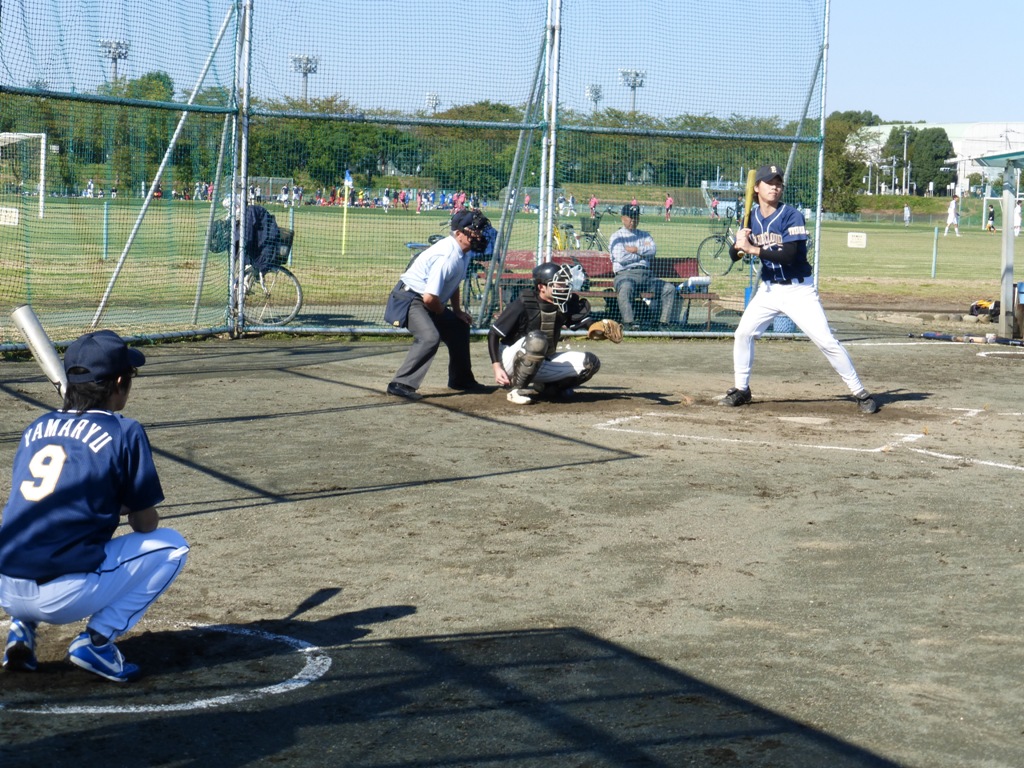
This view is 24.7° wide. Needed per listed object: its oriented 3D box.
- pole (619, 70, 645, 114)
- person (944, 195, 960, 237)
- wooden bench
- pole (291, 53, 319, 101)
[{"bbox_3d":[22.687,-46.033,440.000,5.200,27.000,2.000,1,5,-11],"label":"pole"},{"bbox_3d":[17.907,-6.850,95.000,0.620,1.700,0.500,2,5,6],"label":"person"},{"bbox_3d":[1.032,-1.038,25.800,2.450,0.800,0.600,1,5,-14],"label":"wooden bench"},{"bbox_3d":[-38.363,-47.011,430.000,5.200,27.000,2.000,3,5,11],"label":"pole"}]

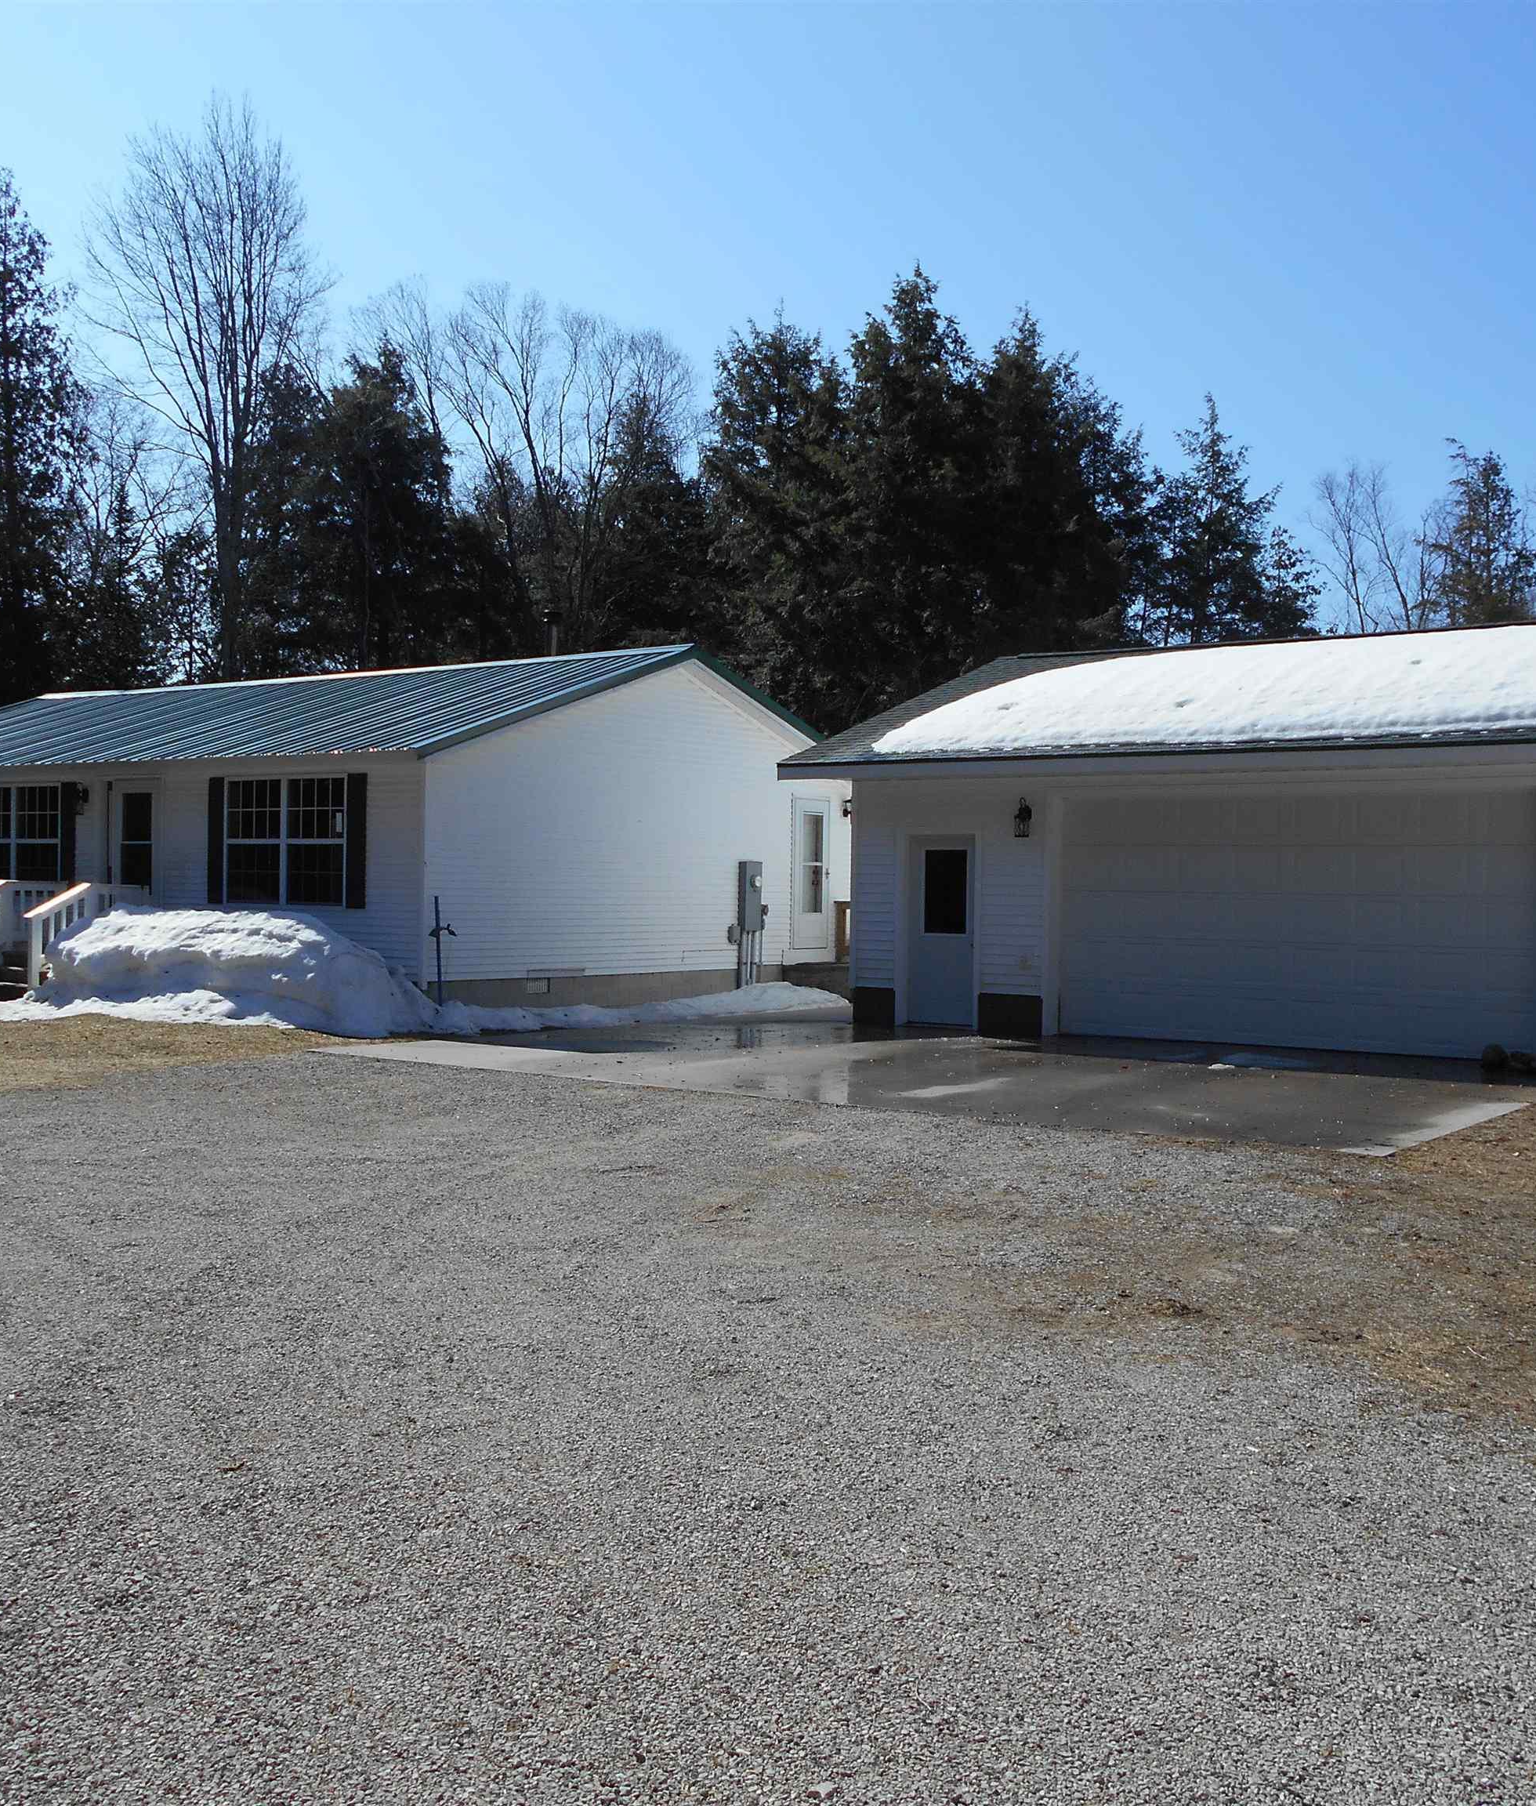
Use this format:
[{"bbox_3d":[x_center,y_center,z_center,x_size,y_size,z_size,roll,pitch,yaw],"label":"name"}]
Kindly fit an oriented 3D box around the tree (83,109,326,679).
[{"bbox_3d":[-12.546,-8.562,40.163,5.400,18.619,5.400,1,1,0],"label":"tree"}]

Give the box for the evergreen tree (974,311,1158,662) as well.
[{"bbox_3d":[6.011,-5.526,37.115,4.000,13.158,4.000,1,1,0],"label":"evergreen tree"}]

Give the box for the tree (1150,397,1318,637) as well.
[{"bbox_3d":[10.406,-5.226,41.110,4.000,12.537,4.000,1,1,0],"label":"tree"}]

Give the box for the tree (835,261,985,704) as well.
[{"bbox_3d":[2.734,-5.807,36.120,3.700,13.665,3.700,1,1,0],"label":"tree"}]

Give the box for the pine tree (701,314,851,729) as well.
[{"bbox_3d":[0.082,-5.375,36.111,3.600,12.731,3.600,1,1,0],"label":"pine tree"}]

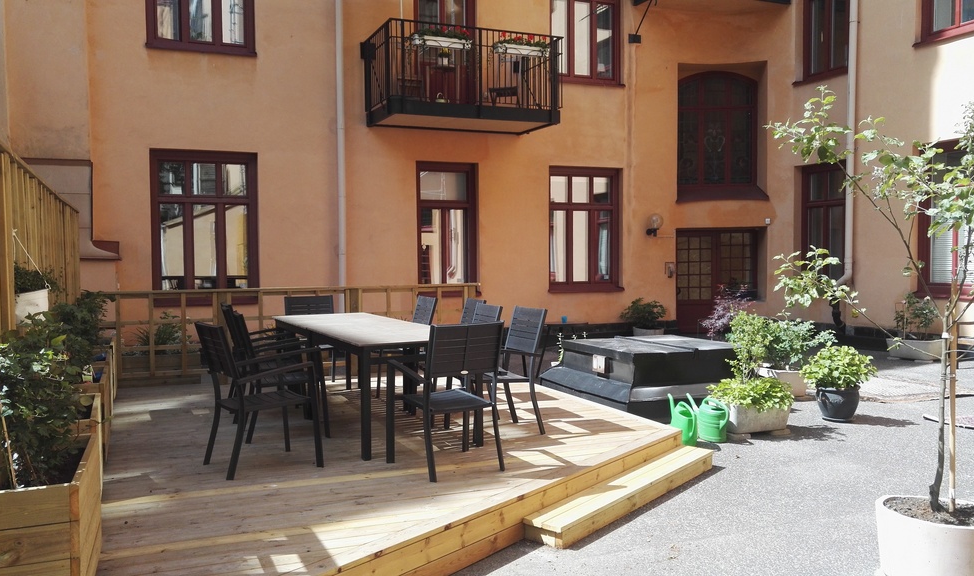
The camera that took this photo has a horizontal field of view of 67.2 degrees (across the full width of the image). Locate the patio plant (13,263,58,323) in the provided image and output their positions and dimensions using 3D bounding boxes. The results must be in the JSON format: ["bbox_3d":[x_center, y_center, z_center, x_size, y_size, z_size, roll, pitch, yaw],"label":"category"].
[{"bbox_3d":[-2.156,0.027,3.453,0.200,0.290,0.210,-2,2,-26],"label":"patio plant"}]

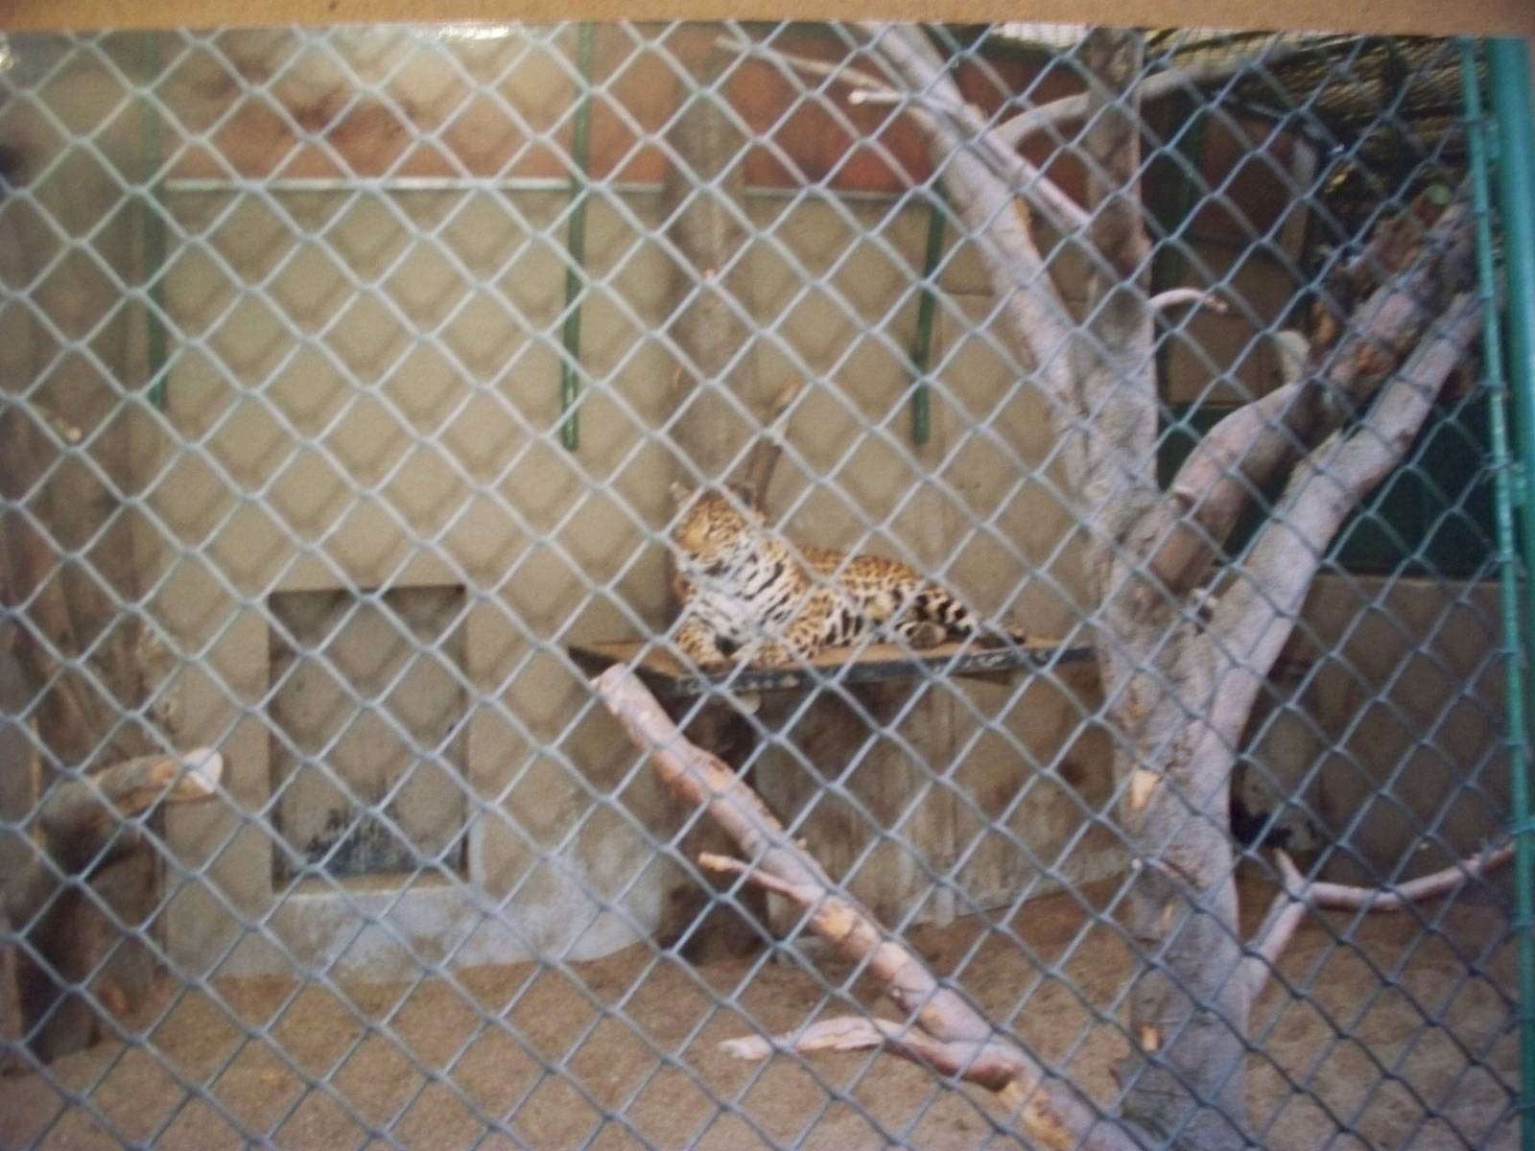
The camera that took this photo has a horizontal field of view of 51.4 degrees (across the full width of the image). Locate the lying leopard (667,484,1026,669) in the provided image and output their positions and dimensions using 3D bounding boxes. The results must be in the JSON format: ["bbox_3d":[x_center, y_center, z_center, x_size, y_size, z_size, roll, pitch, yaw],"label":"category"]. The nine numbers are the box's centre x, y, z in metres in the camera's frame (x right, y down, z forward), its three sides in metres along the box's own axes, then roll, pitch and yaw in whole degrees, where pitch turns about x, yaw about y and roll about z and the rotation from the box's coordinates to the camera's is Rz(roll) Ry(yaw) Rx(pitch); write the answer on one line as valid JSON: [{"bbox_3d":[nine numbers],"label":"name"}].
[{"bbox_3d":[0.330,-0.027,5.938,1.350,0.620,0.560,-2,4,-37],"label":"lying leopard"}]

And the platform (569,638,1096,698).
[{"bbox_3d":[0.242,0.308,6.121,1.880,0.080,0.980,-2,4,-33],"label":"platform"}]

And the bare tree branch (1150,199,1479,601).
[{"bbox_3d":[1.377,-0.455,4.050,0.770,0.970,0.450,0,3,0],"label":"bare tree branch"}]

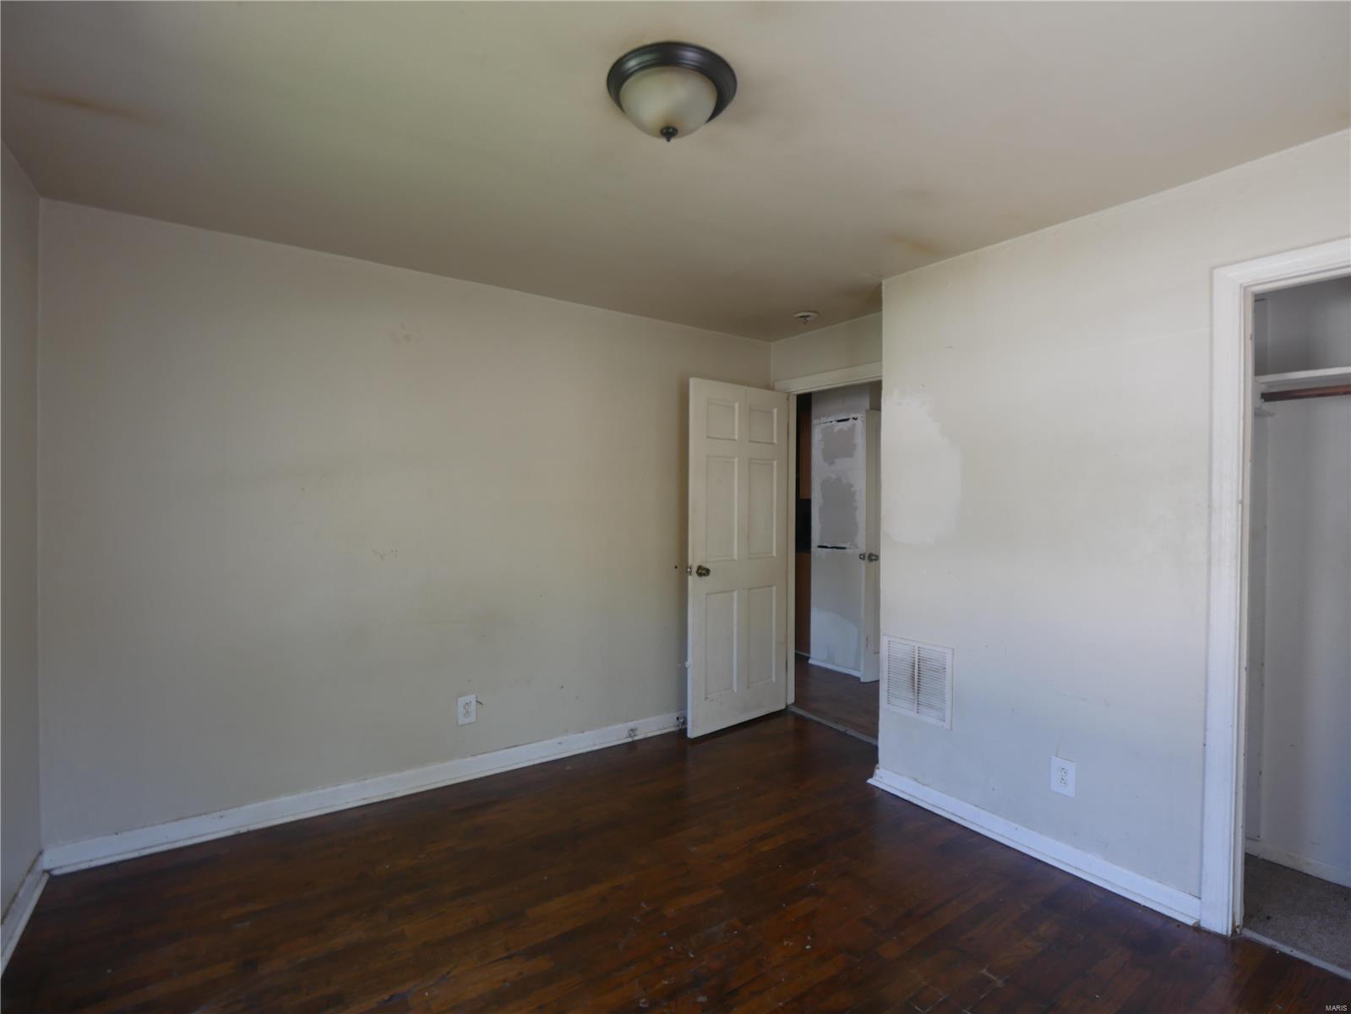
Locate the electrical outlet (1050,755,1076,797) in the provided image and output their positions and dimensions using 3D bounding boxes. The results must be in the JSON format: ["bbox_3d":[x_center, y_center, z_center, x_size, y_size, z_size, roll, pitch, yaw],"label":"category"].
[{"bbox_3d":[1.449,1.008,2.334,0.012,0.133,0.086,0,1,-36],"label":"electrical outlet"}]

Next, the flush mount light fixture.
[{"bbox_3d":[-0.009,-1.001,1.597,0.331,0.136,0.331,1,1,0],"label":"flush mount light fixture"}]

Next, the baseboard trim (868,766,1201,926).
[{"bbox_3d":[1.310,1.289,2.505,0.037,0.091,1.261,0,1,-36],"label":"baseboard trim"}]

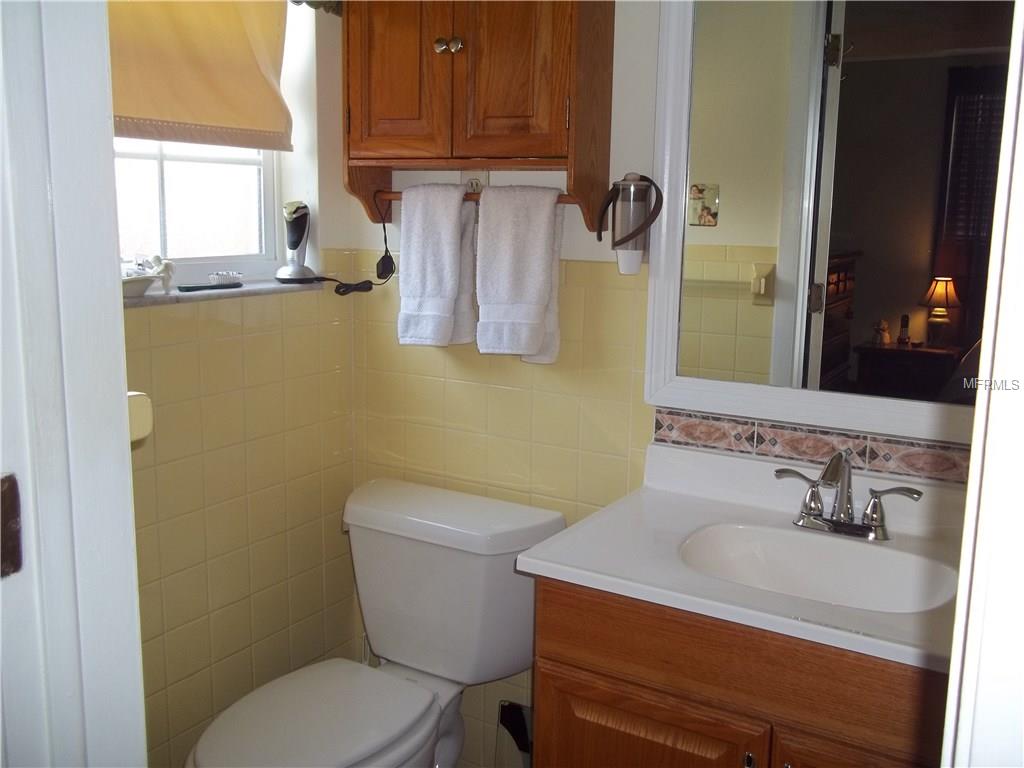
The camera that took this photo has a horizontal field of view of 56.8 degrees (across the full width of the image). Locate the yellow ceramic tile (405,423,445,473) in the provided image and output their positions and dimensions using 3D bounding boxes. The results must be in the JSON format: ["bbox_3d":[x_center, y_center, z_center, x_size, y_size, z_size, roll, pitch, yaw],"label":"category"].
[{"bbox_3d":[-0.192,0.146,2.108,0.108,0.108,0.008,7,12,31],"label":"yellow ceramic tile"}]

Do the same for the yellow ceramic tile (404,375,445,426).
[{"bbox_3d":[-0.189,0.038,2.091,0.108,0.108,0.009,7,12,30],"label":"yellow ceramic tile"}]

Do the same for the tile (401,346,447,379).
[{"bbox_3d":[-0.187,-0.070,2.072,0.108,0.108,0.009,7,12,30],"label":"tile"}]

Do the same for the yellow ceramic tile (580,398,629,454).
[{"bbox_3d":[0.184,0.085,1.862,0.108,0.108,0.008,7,12,31],"label":"yellow ceramic tile"}]

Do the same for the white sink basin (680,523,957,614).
[{"bbox_3d":[0.451,0.335,1.436,0.400,0.135,0.305,7,12,30],"label":"white sink basin"}]

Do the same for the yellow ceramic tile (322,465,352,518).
[{"bbox_3d":[-0.401,0.241,2.175,0.010,0.108,0.108,7,12,31],"label":"yellow ceramic tile"}]

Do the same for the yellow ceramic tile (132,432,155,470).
[{"bbox_3d":[-0.682,0.102,1.676,0.008,0.108,0.108,7,12,31],"label":"yellow ceramic tile"}]

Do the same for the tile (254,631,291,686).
[{"bbox_3d":[-0.521,0.596,2.054,0.008,0.108,0.108,7,12,31],"label":"tile"}]

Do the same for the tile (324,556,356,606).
[{"bbox_3d":[-0.408,0.457,2.225,0.010,0.108,0.108,7,12,31],"label":"tile"}]

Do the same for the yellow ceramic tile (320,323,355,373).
[{"bbox_3d":[-0.395,-0.083,2.118,0.008,0.108,0.108,7,12,31],"label":"yellow ceramic tile"}]

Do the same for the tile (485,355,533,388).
[{"bbox_3d":[0.000,-0.046,1.961,0.108,0.108,0.009,7,12,30],"label":"tile"}]

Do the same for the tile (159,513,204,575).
[{"bbox_3d":[-0.630,0.303,1.807,0.010,0.108,0.108,7,12,31],"label":"tile"}]

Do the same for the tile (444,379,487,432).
[{"bbox_3d":[-0.096,0.050,2.033,0.108,0.108,0.008,7,12,31],"label":"tile"}]

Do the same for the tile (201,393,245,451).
[{"bbox_3d":[-0.567,0.070,1.859,0.009,0.108,0.108,7,12,30],"label":"tile"}]

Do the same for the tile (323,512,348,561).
[{"bbox_3d":[-0.403,0.348,2.195,0.008,0.108,0.108,7,12,31],"label":"tile"}]

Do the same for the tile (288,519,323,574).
[{"bbox_3d":[-0.458,0.362,2.095,0.009,0.108,0.108,7,12,30],"label":"tile"}]

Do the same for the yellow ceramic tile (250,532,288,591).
[{"bbox_3d":[-0.517,0.379,2.011,0.008,0.108,0.108,7,12,31],"label":"yellow ceramic tile"}]

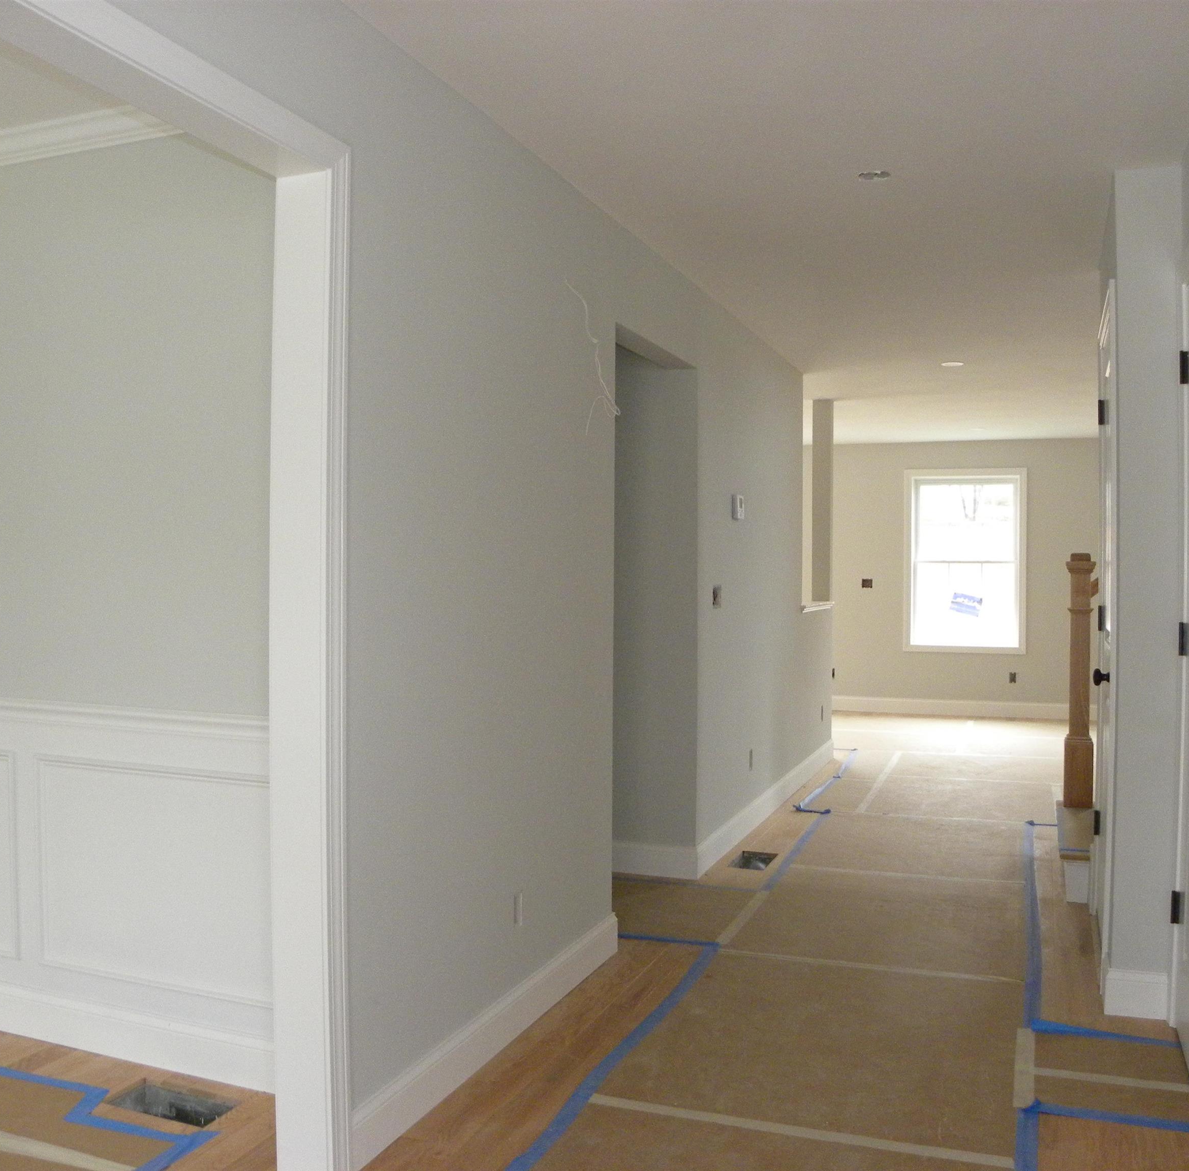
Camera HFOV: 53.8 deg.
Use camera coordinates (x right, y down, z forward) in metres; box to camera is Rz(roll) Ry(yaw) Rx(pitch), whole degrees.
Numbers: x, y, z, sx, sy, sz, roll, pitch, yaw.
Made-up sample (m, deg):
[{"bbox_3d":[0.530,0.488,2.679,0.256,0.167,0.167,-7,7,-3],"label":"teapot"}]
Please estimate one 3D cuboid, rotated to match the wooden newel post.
[{"bbox_3d":[2.225,0.432,5.378,0.130,1.172,0.130,1,1,21],"label":"wooden newel post"}]

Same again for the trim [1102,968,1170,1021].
[{"bbox_3d":[1.518,1.145,3.288,0.178,0.137,0.018,1,1,21],"label":"trim"}]

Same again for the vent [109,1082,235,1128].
[{"bbox_3d":[-0.981,1.212,2.727,0.298,0.030,0.150,1,1,21],"label":"vent"}]

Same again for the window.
[{"bbox_3d":[3.233,-0.213,10.250,1.045,1.618,0.090,1,1,21],"label":"window"}]

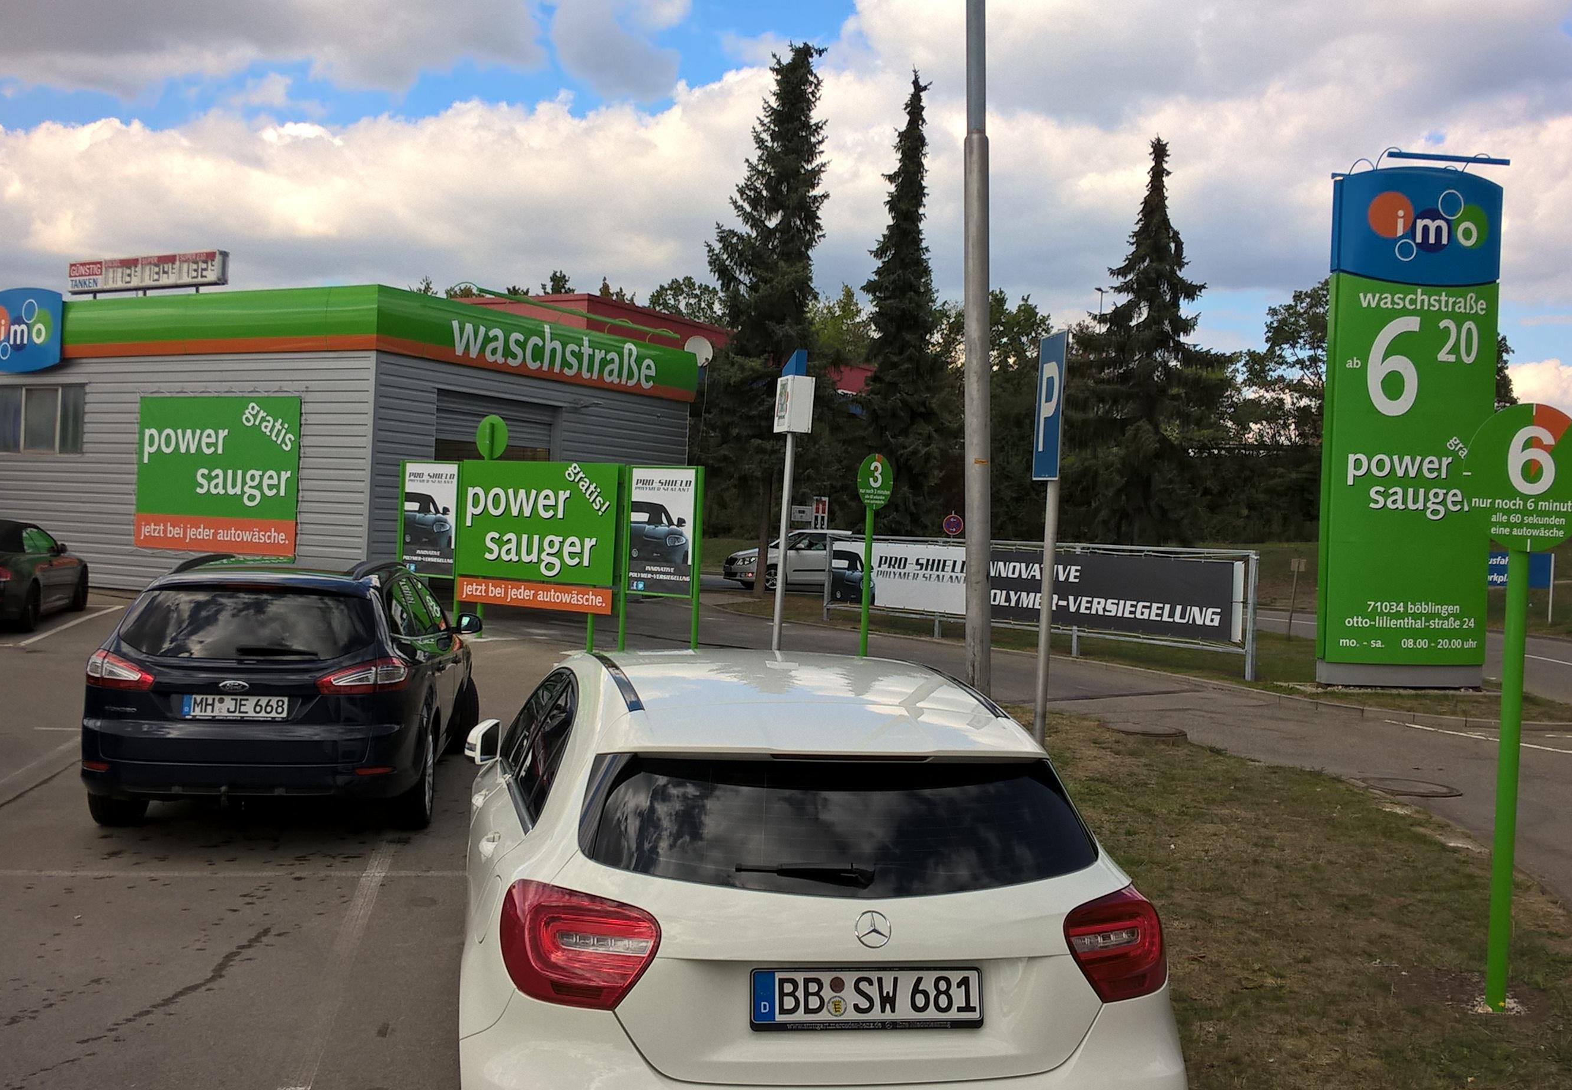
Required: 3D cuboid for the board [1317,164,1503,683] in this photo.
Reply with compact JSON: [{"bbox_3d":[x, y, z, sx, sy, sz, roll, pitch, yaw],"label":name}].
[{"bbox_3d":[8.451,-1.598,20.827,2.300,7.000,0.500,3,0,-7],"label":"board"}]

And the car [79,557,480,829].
[{"bbox_3d":[-3.135,0.847,10.225,1.920,1.510,4.820,3,0,-8],"label":"car"}]

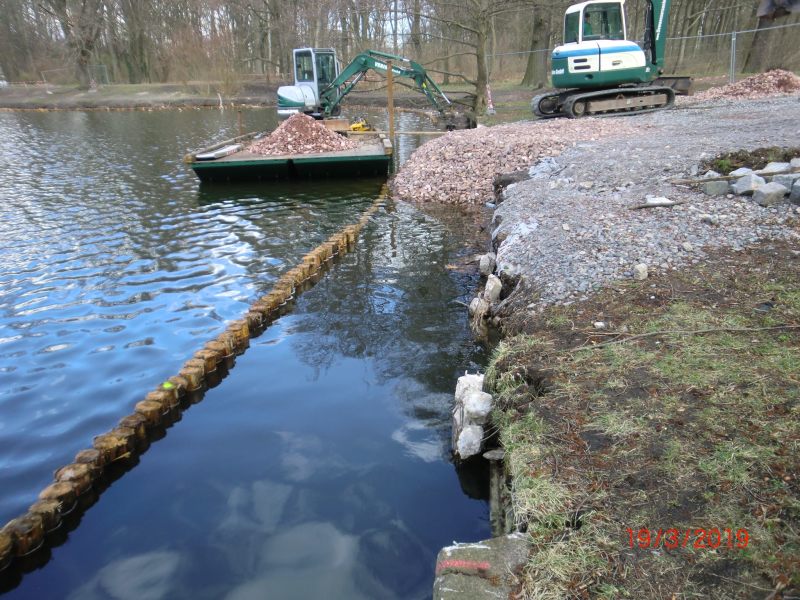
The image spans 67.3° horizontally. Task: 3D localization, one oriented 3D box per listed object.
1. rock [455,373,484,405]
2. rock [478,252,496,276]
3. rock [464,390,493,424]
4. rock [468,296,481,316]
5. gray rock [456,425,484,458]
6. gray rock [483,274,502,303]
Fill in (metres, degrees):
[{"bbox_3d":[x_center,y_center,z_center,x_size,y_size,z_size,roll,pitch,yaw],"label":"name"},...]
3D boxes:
[{"bbox_3d":[0.412,0.542,3.560,0.180,0.190,0.180,-1,21,0],"label":"rock"},{"bbox_3d":[0.837,-0.340,5.750,0.175,0.220,0.180,-1,21,0],"label":"rock"},{"bbox_3d":[0.435,0.596,3.330,0.155,0.165,0.160,-1,21,0],"label":"rock"},{"bbox_3d":[0.613,0.053,4.880,0.125,0.160,0.140,-1,21,0],"label":"rock"},{"bbox_3d":[0.381,0.765,3.250,0.150,0.175,0.155,-1,21,0],"label":"gray rock"},{"bbox_3d":[0.770,-0.096,5.000,0.165,0.220,0.180,-1,21,0],"label":"gray rock"}]

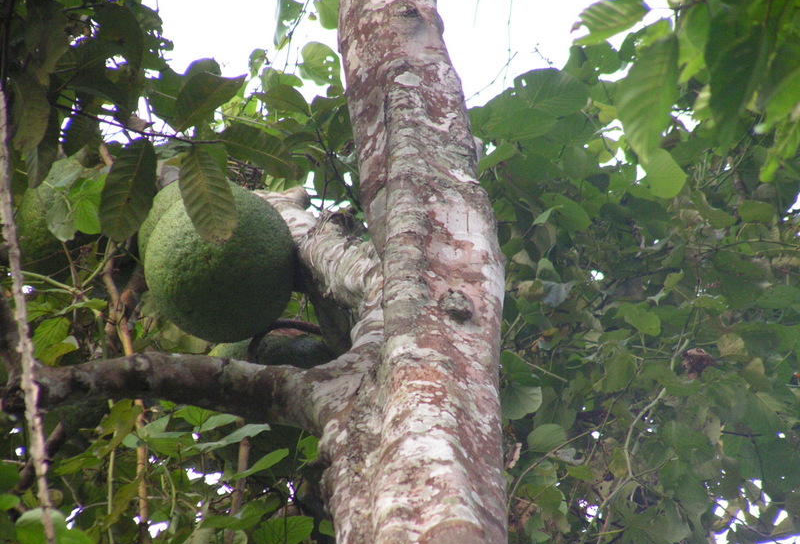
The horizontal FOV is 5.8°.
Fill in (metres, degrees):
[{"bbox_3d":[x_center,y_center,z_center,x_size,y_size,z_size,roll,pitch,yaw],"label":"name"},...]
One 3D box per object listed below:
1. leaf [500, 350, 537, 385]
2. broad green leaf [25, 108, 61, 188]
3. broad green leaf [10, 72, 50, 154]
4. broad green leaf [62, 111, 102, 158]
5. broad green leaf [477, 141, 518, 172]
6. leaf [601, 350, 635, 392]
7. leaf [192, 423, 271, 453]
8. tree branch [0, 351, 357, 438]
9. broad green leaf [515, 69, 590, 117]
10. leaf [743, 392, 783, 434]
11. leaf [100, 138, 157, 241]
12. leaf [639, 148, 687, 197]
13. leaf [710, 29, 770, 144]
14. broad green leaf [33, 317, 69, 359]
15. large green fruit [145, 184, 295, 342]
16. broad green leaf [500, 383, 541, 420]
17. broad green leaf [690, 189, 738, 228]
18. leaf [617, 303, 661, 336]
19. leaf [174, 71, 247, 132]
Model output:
[{"bbox_3d":[0.247,0.199,16.600,0.088,0.075,0.025,38,15,15],"label":"leaf"},{"bbox_3d":[-0.661,-0.228,14.700,0.059,0.152,0.033,12,-20,4],"label":"broad green leaf"},{"bbox_3d":[-0.707,-0.303,15.200,0.073,0.164,0.030,-11,-20,9],"label":"broad green leaf"},{"bbox_3d":[-0.661,-0.287,16.500,0.075,0.106,0.025,27,17,-9],"label":"broad green leaf"},{"bbox_3d":[0.218,-0.254,17.600,0.108,0.025,0.052,-34,-74,11],"label":"broad green leaf"},{"bbox_3d":[0.487,0.223,17.800,0.076,0.104,0.025,18,18,-6],"label":"leaf"},{"bbox_3d":[-0.318,0.312,15.000,0.159,0.019,0.072,-19,-21,0],"label":"leaf"},{"bbox_3d":[-0.458,0.258,16.900,0.770,0.180,0.190,0,-22,0],"label":"tree branch"},{"bbox_3d":[0.343,-0.404,17.900,0.177,0.110,0.027,14,19,-5],"label":"broad green leaf"},{"bbox_3d":[0.784,0.306,17.200,0.095,0.104,0.025,-50,-16,19],"label":"leaf"},{"bbox_3d":[-0.500,-0.152,14.700,0.096,0.192,0.037,14,-19,5],"label":"leaf"},{"bbox_3d":[0.508,-0.194,15.500,0.098,0.105,0.035,0,-20,0],"label":"leaf"},{"bbox_3d":[0.651,-0.357,15.300,0.106,0.241,0.026,14,19,-5],"label":"leaf"},{"bbox_3d":[-0.771,0.149,17.600,0.080,0.106,0.025,27,17,-9],"label":"broad green leaf"},{"bbox_3d":[-0.353,-0.020,15.600,0.298,0.314,0.298,0,-25,0],"label":"large green fruit"},{"bbox_3d":[0.238,0.258,15.700,0.087,0.073,0.035,0,-20,0],"label":"broad green leaf"},{"bbox_3d":[0.680,-0.137,17.200,0.030,0.121,0.061,-30,-28,-57],"label":"broad green leaf"},{"bbox_3d":[0.510,0.102,17.000,0.107,0.060,0.025,32,25,20],"label":"leaf"},{"bbox_3d":[-0.352,-0.312,14.700,0.166,0.078,0.033,-39,-15,-13],"label":"leaf"}]

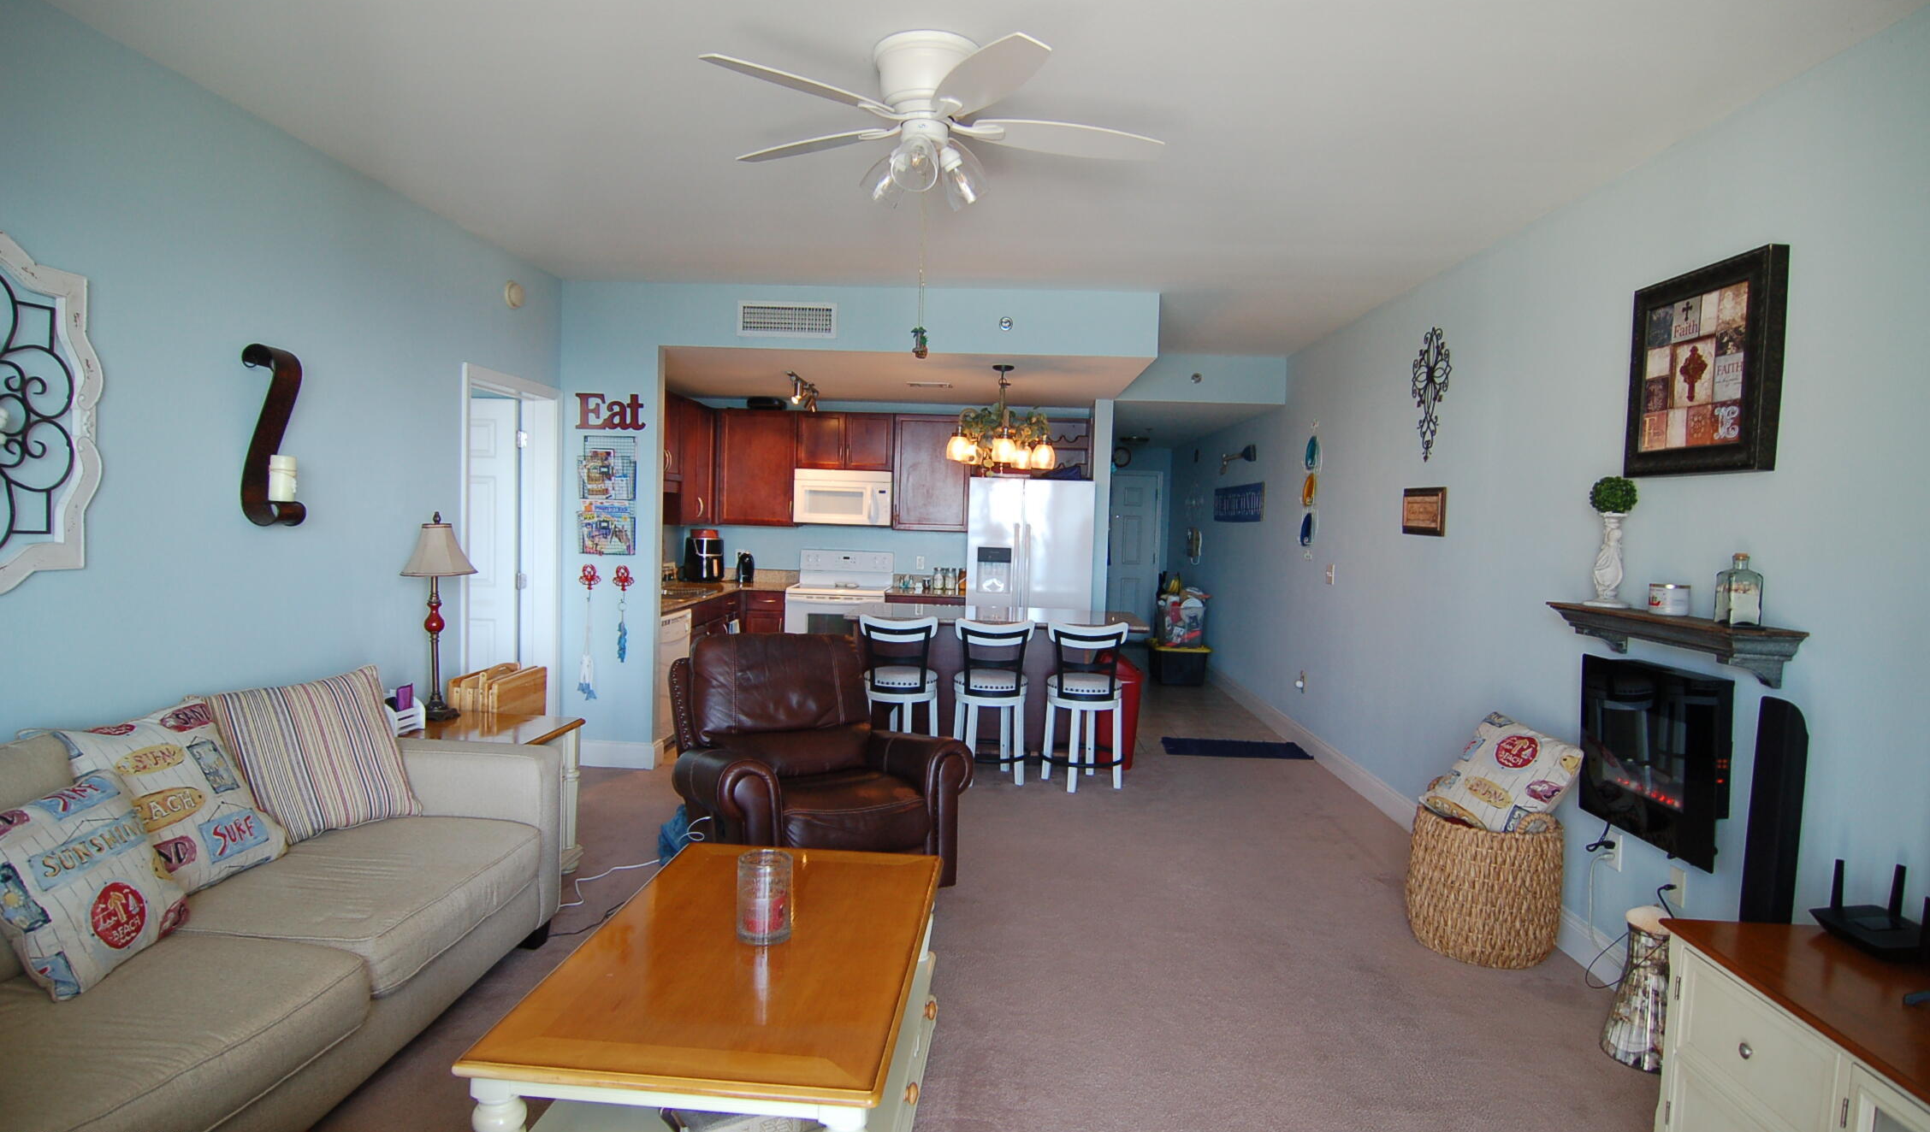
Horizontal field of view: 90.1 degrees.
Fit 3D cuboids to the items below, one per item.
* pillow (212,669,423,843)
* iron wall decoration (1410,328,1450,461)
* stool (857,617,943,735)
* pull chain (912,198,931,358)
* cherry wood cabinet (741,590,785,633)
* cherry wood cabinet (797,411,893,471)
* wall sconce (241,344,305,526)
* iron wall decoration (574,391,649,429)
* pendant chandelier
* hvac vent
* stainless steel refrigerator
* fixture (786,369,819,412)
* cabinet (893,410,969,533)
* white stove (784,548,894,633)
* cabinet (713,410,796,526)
[{"bbox_3d":[-1.993,0.582,3.020,0.170,0.470,0.440,-21,-10,33],"label":"pillow"},{"bbox_3d":[2.232,-0.820,4.618,0.035,0.638,0.423,2,3,2],"label":"iron wall decoration"},{"bbox_3d":[-0.369,0.743,5.546,0.430,0.947,0.480,2,3,4],"label":"stool"},{"bbox_3d":[-0.110,-0.749,2.507,0.050,0.410,0.040,2,3,2],"label":"pull chain"},{"bbox_3d":[-1.526,0.613,7.627,0.335,0.900,0.620,2,3,4],"label":"cherry wood cabinet"},{"bbox_3d":[-0.941,-0.994,7.788,0.768,0.443,0.330,2,3,2],"label":"cherry wood cabinet"},{"bbox_3d":[-2.332,-0.442,3.257,0.110,0.600,0.150,2,3,2],"label":"wall sconce"},{"bbox_3d":[-1.973,-0.865,5.385,0.419,0.196,0.024,2,3,2],"label":"iron wall decoration"},{"bbox_3d":[0.228,-0.909,5.854,0.660,0.605,0.660,2,3,2],"label":"pendant chandelier"},{"bbox_3d":[-0.991,-1.379,5.399,0.555,0.200,0.020,2,3,2],"label":"hvac vent"},{"bbox_3d":[0.491,0.250,7.388,0.912,1.780,0.760,2,3,4],"label":"stainless steel refrigerator"},{"bbox_3d":[-1.072,-1.164,6.462,0.150,0.195,1.050,2,3,4],"label":"fixture"},{"bbox_3d":[-0.259,-0.740,7.779,0.603,0.912,0.330,2,3,2],"label":"cabinet"},{"bbox_3d":[-0.967,0.497,7.562,0.760,1.175,0.660,2,3,4],"label":"white stove"},{"bbox_3d":[-1.634,-0.775,7.706,0.630,0.895,0.330,2,3,4],"label":"cabinet"}]

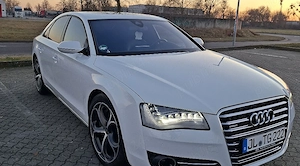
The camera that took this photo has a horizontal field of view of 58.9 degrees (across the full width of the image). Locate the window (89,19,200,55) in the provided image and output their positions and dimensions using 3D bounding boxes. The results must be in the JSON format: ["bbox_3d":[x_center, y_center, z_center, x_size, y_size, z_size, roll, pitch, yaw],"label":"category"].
[{"bbox_3d":[-0.042,-0.590,3.331,1.480,0.150,0.840,-7,47,-31],"label":"window"}]

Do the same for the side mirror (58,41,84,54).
[{"bbox_3d":[-0.842,-0.392,2.867,0.250,0.145,0.170,-7,15,-31],"label":"side mirror"}]

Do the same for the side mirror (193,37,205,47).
[{"bbox_3d":[0.724,-0.580,3.843,0.250,0.145,0.170,-7,15,-31],"label":"side mirror"}]

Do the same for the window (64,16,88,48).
[{"bbox_3d":[-0.891,-0.598,3.245,0.100,0.430,0.990,18,2,-34],"label":"window"}]

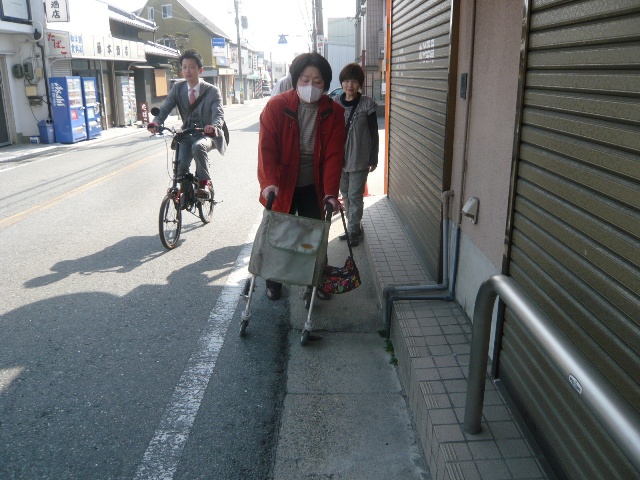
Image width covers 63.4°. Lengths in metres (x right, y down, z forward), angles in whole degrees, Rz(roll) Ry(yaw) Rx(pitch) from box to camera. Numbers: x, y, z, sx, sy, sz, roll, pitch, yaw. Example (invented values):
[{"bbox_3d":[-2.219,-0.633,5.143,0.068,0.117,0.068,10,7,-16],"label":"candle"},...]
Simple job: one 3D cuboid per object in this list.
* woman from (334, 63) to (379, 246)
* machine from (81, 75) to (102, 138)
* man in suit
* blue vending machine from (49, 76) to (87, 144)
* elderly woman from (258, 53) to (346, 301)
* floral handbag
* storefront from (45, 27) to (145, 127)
[{"bbox_3d":[0.285,-0.726,4.459,0.440,1.510,0.340,0,18,0],"label":"woman"},{"bbox_3d":[-7.400,-4.136,16.187,0.520,1.830,0.990,0,18,0],"label":"machine"},{"bbox_3d":[-1.160,-0.975,4.600,0.670,1.360,0.740,2,18,8],"label":"man in suit"},{"bbox_3d":[-7.400,-3.825,15.205,0.520,1.830,0.970,0,18,0],"label":"blue vending machine"},{"bbox_3d":[-0.110,-0.349,3.288,0.550,1.540,0.540,-1,18,-2],"label":"elderly woman"},{"bbox_3d":[0.115,0.076,3.203,0.280,0.560,0.130,0,18,0],"label":"floral handbag"},{"bbox_3d":[-7.400,-5.213,17.650,1.000,3.000,6.800,0,18,0],"label":"storefront"}]

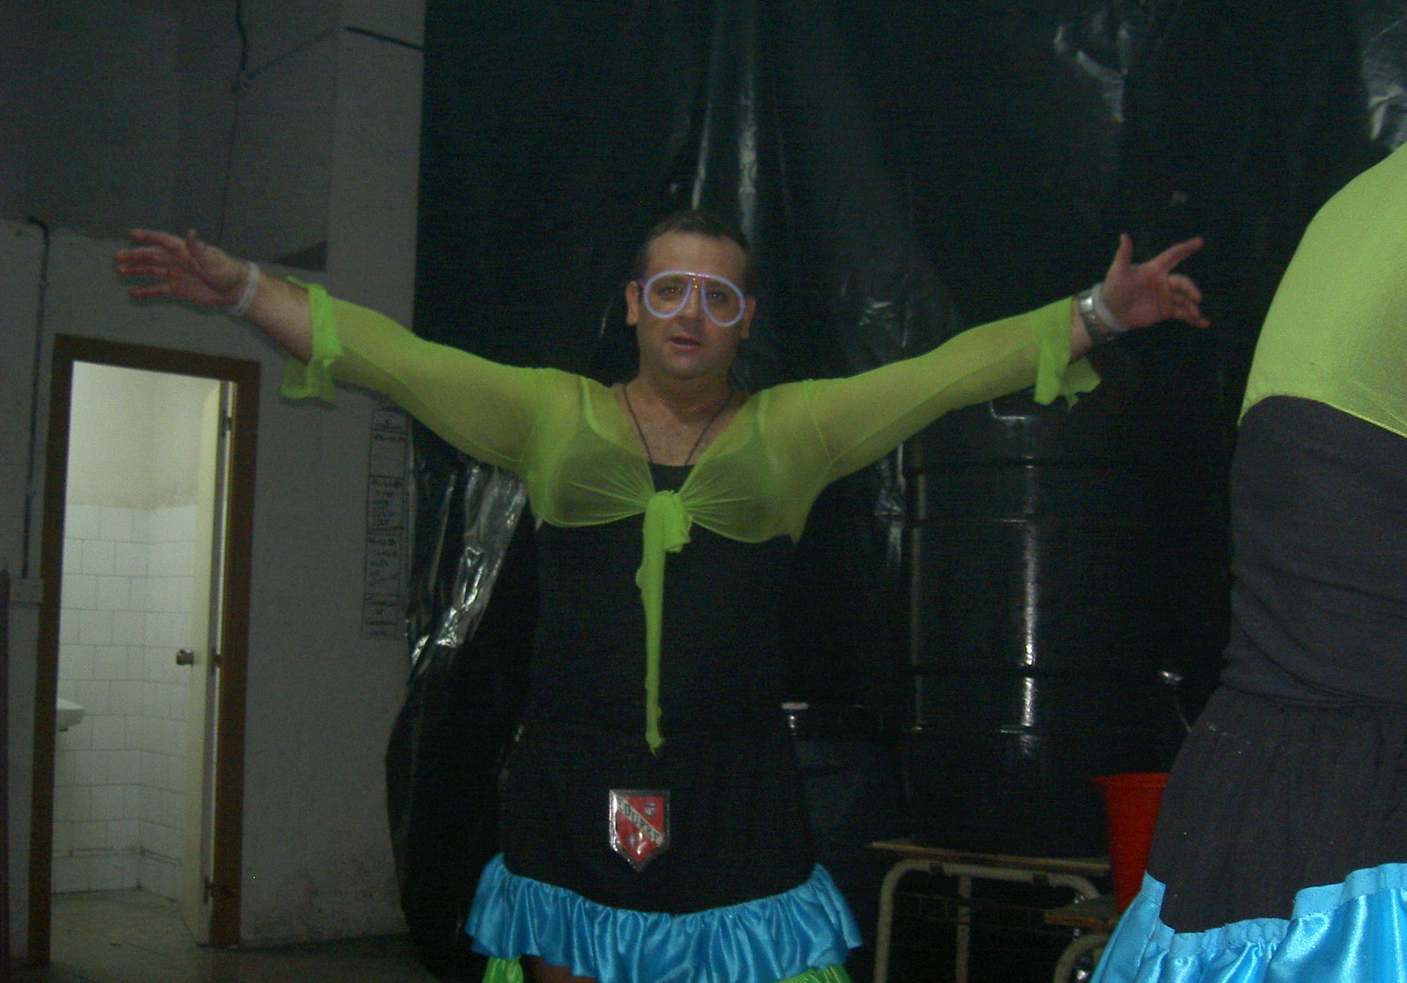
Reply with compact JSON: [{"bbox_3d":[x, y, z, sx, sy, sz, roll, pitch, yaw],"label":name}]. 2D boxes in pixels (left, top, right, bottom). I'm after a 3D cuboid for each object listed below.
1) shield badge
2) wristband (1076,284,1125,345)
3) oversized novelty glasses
[{"bbox_3d":[-0.089,0.468,2.190,0.083,0.112,0.012,1,-5,5],"label":"shield badge"},{"bbox_3d":[0.552,-0.245,2.190,0.043,0.078,0.064,-28,0,20],"label":"wristband"},{"bbox_3d":[-0.012,-0.288,2.365,0.155,0.073,0.120,7,7,-1],"label":"oversized novelty glasses"}]

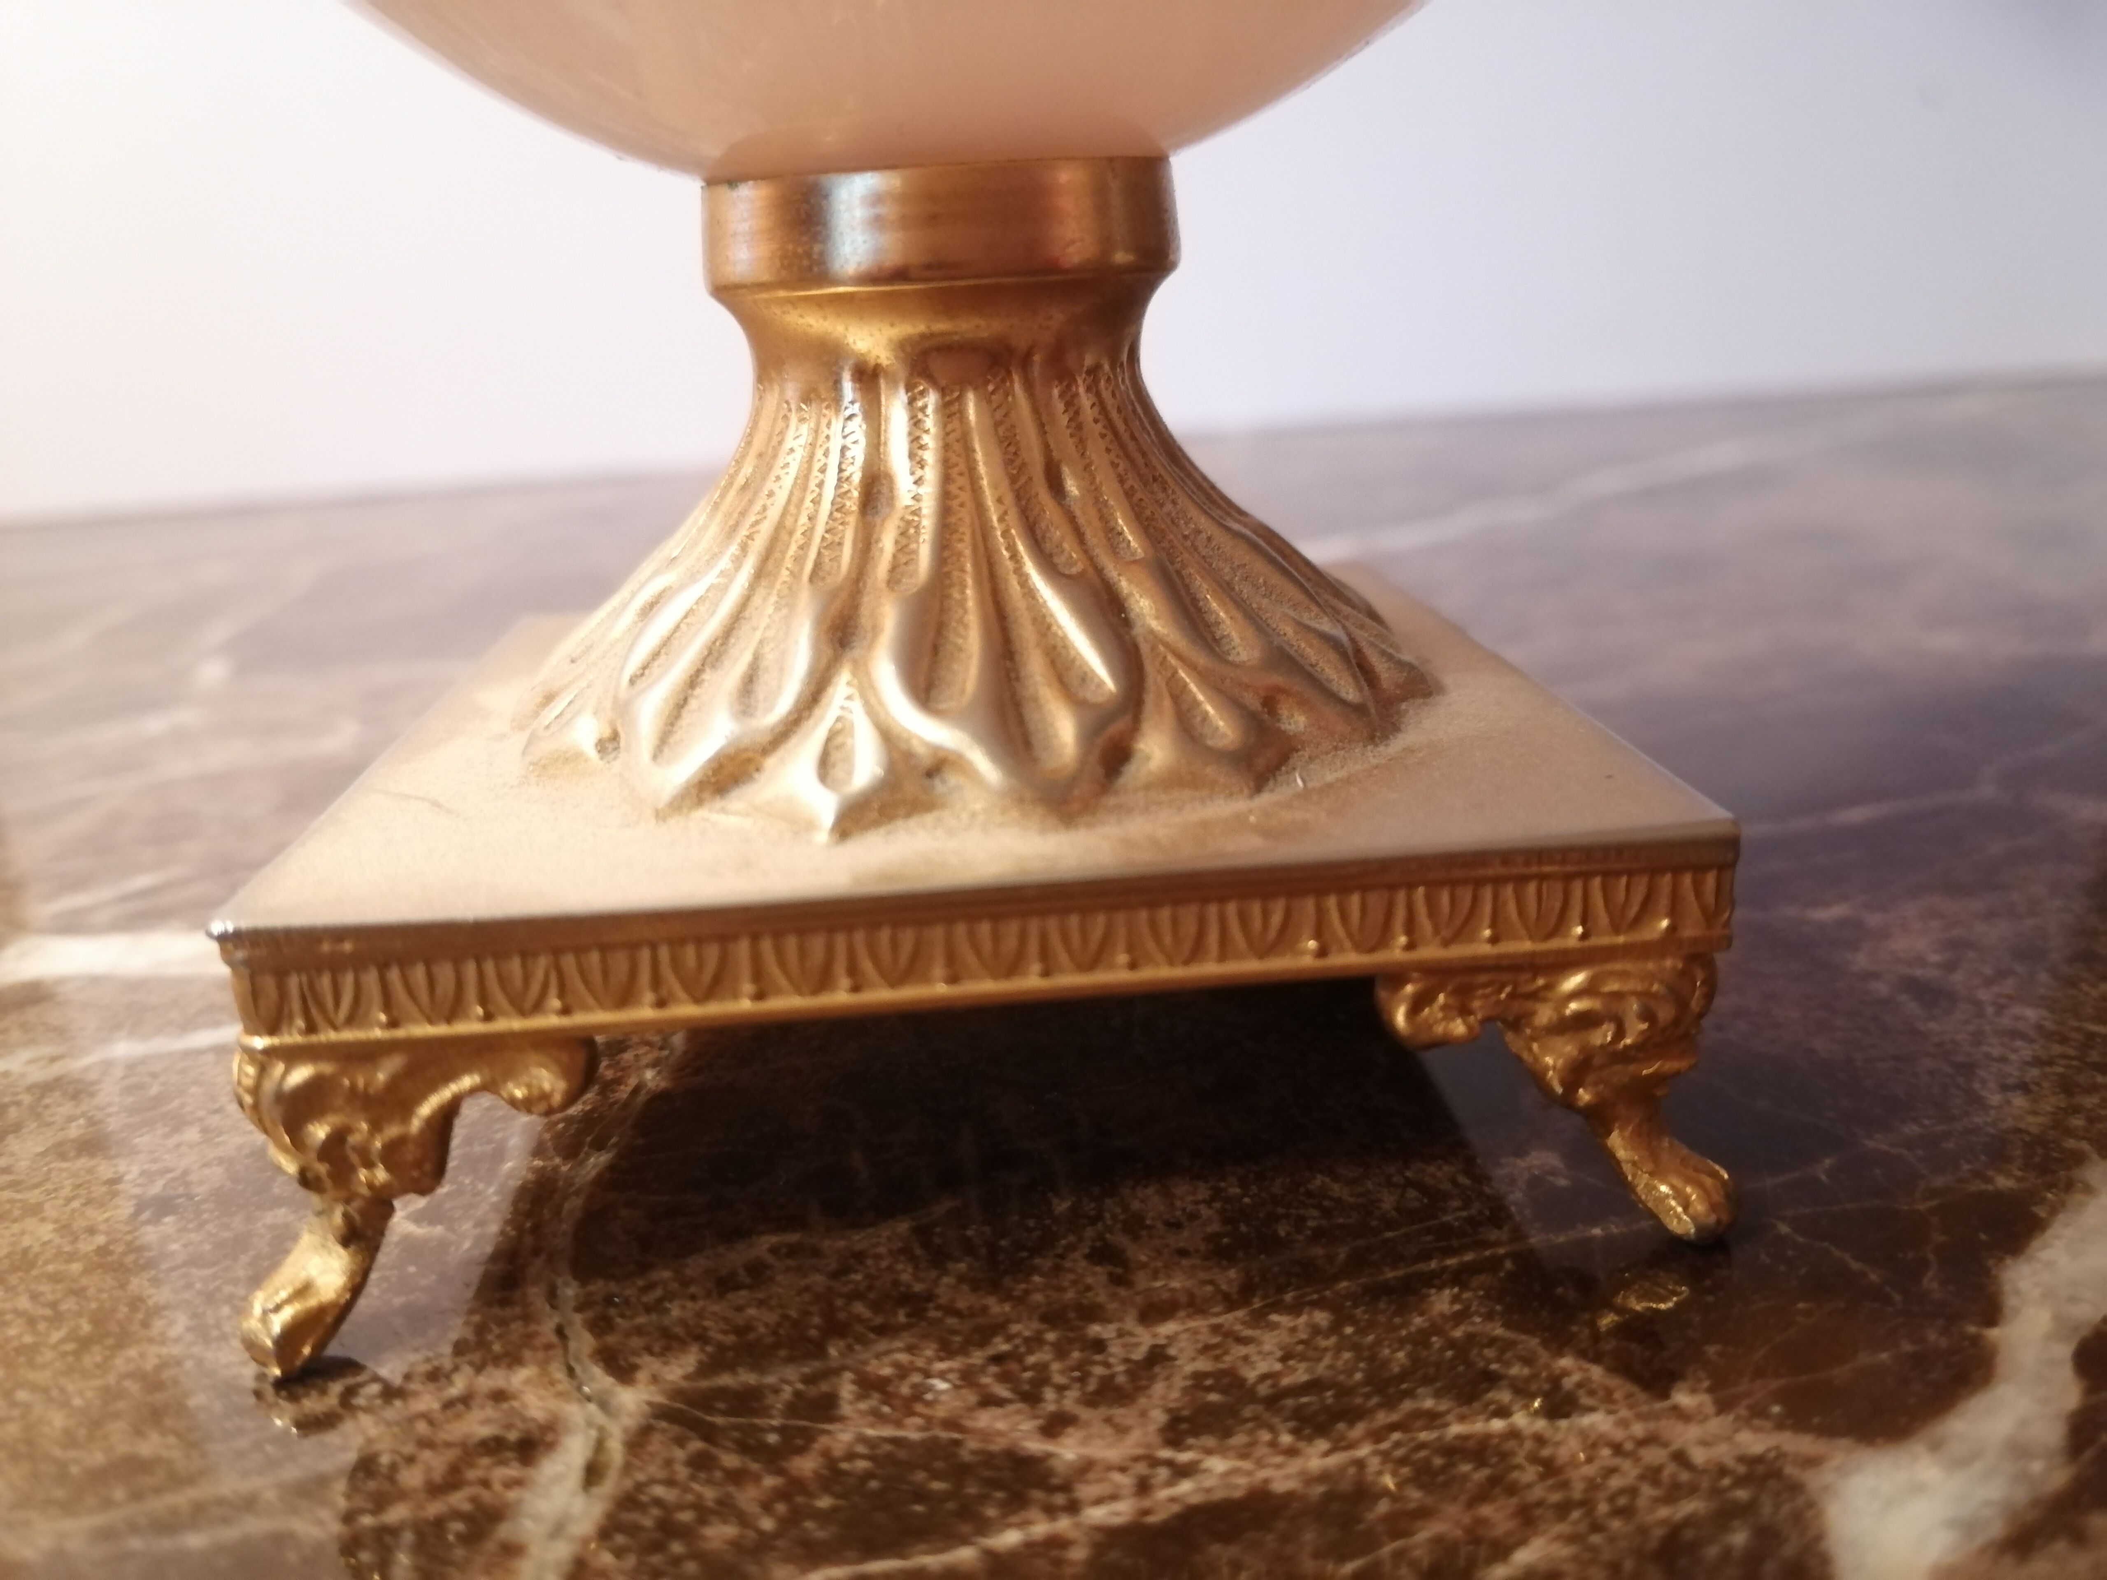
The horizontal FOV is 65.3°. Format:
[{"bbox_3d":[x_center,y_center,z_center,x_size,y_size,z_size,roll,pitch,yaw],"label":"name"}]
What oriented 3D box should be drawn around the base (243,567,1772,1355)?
[{"bbox_3d":[-0.008,0.006,0.160,0.100,0.033,0.099,-4,18,-5],"label":"base"}]

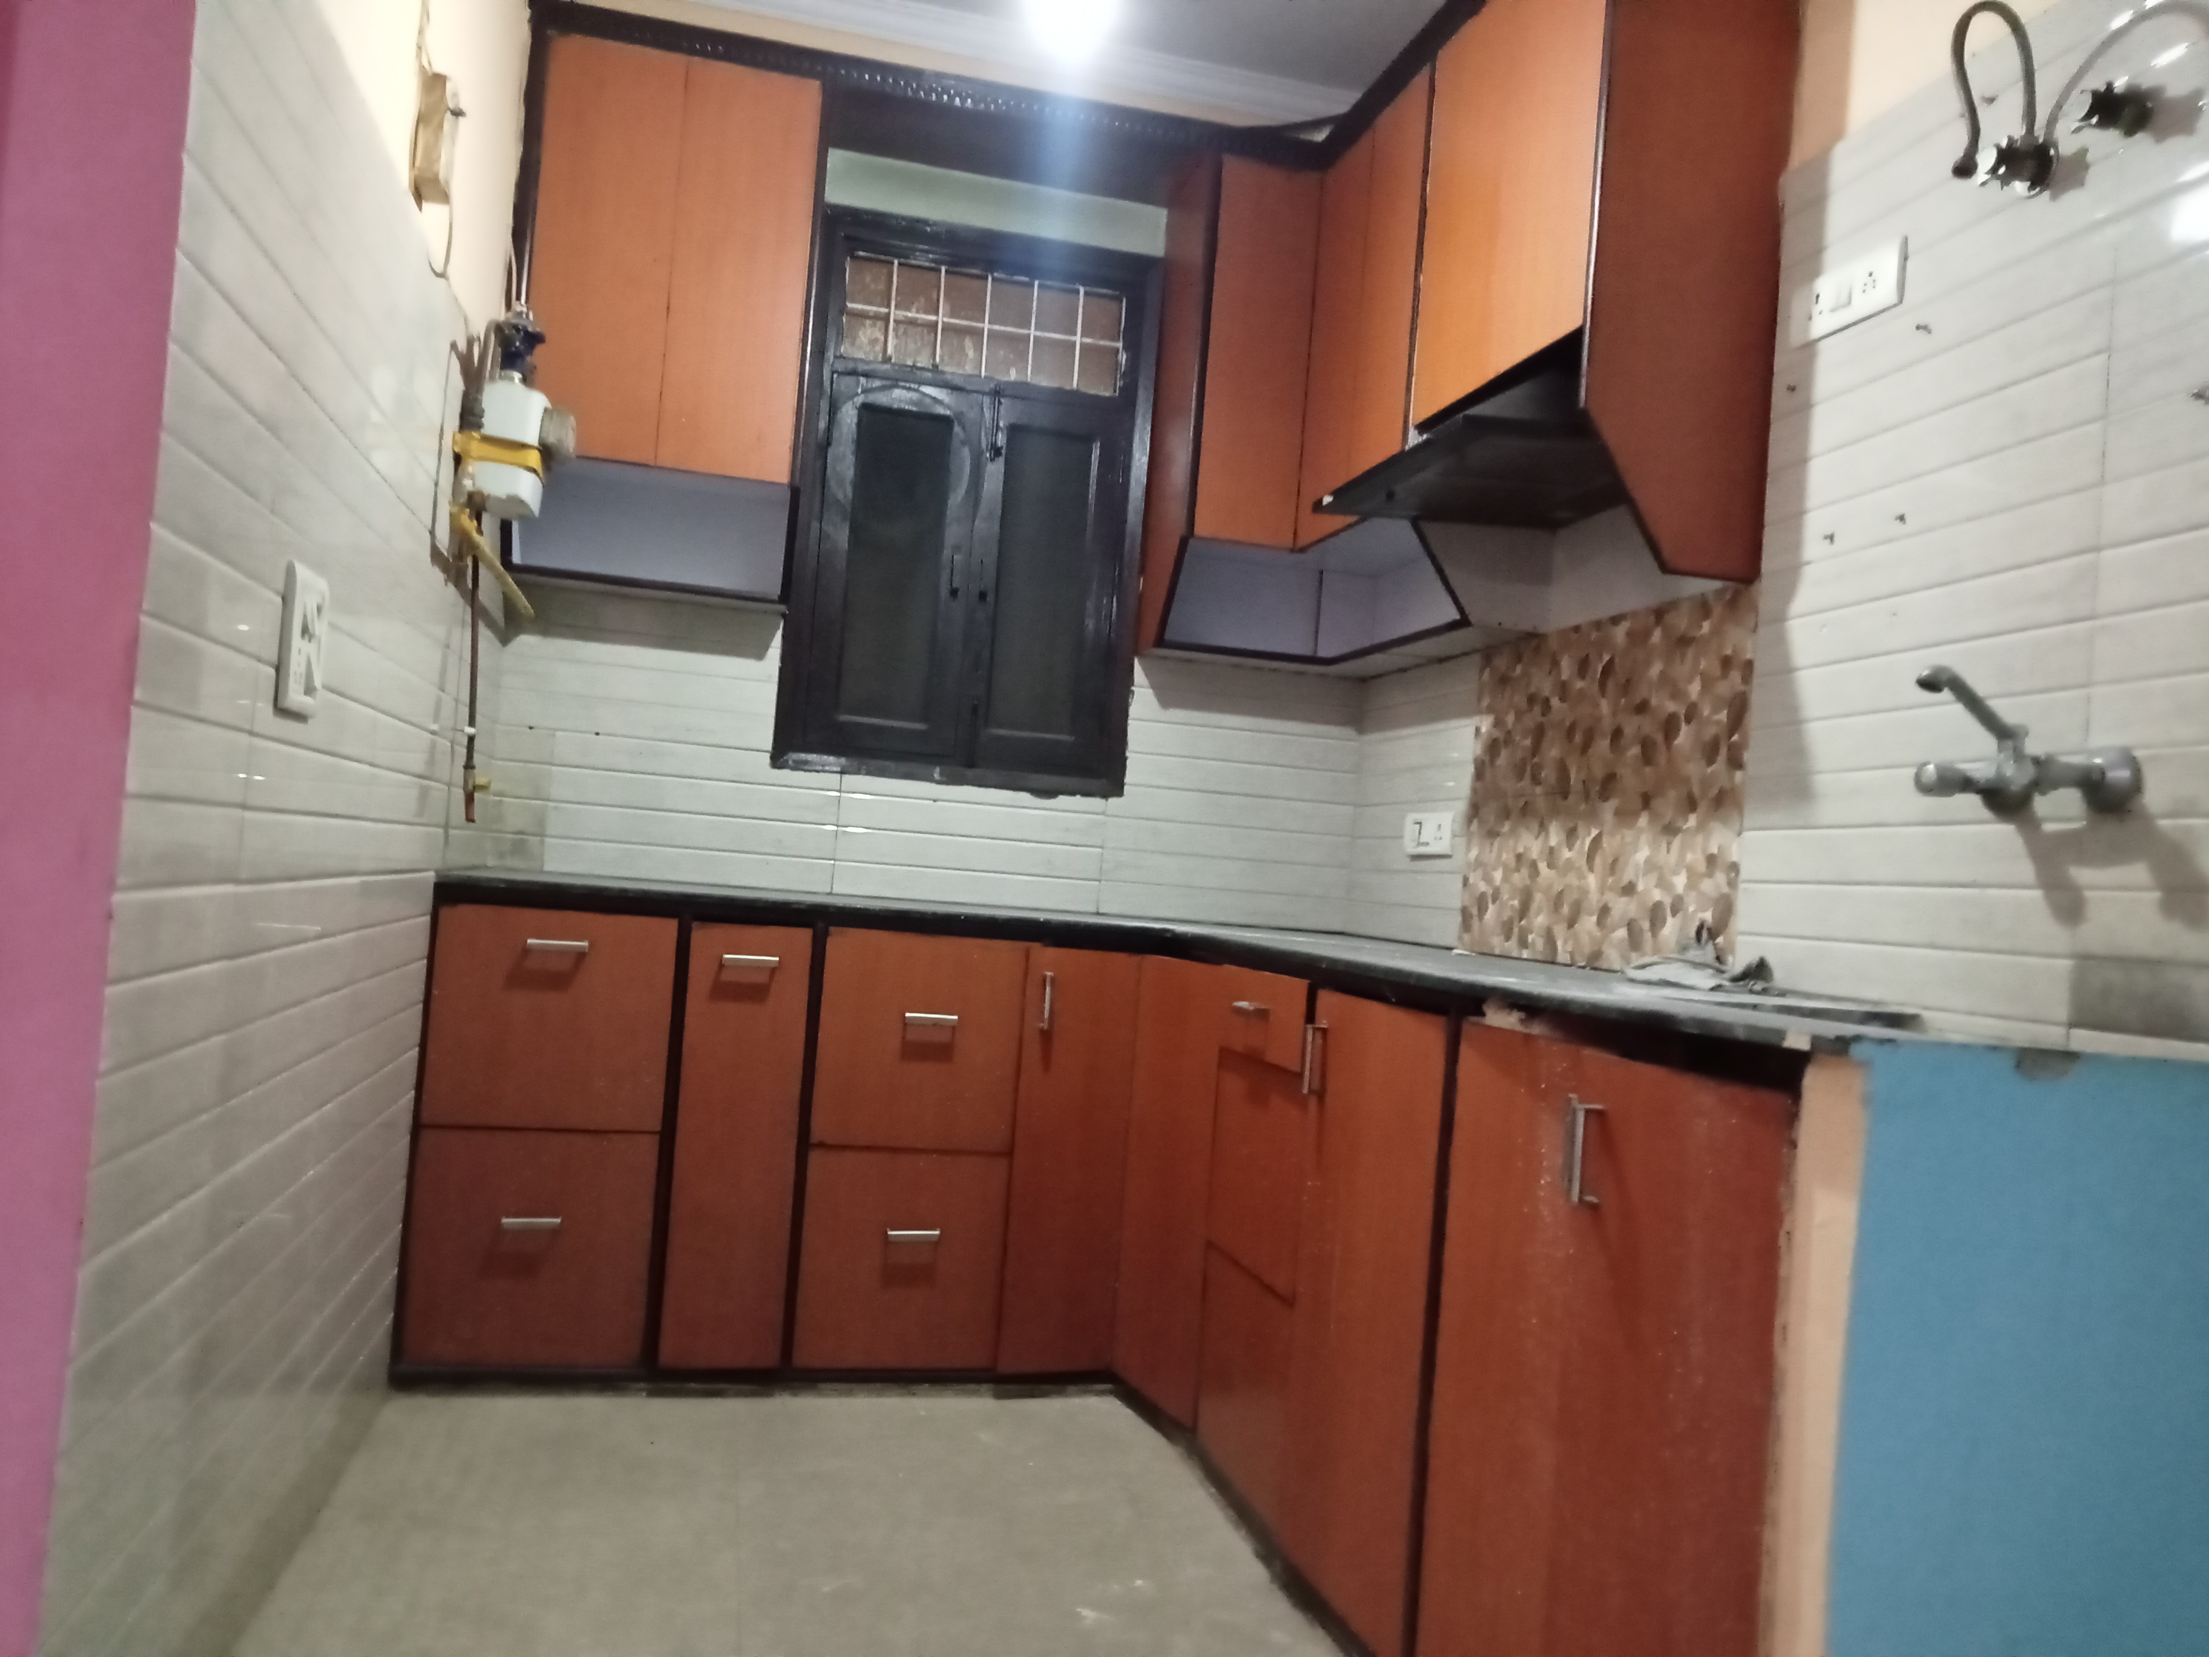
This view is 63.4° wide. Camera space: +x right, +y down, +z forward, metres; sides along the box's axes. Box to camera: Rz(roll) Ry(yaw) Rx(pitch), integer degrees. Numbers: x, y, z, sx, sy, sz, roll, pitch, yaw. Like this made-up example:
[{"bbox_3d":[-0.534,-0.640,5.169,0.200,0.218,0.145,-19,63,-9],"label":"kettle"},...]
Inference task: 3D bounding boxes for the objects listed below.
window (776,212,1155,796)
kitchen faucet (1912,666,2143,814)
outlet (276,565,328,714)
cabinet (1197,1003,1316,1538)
[{"bbox_3d":[-0.295,-0.712,3.968,0.777,1.222,0.098,5,-2,-12],"label":"window"},{"bbox_3d":[0.954,-0.094,1.922,0.189,0.152,0.216,5,-2,-12],"label":"kitchen faucet"},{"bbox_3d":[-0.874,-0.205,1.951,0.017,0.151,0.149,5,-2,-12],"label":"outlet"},{"bbox_3d":[0.487,0.645,2.859,0.549,0.789,0.464,5,-2,-12],"label":"cabinet"}]

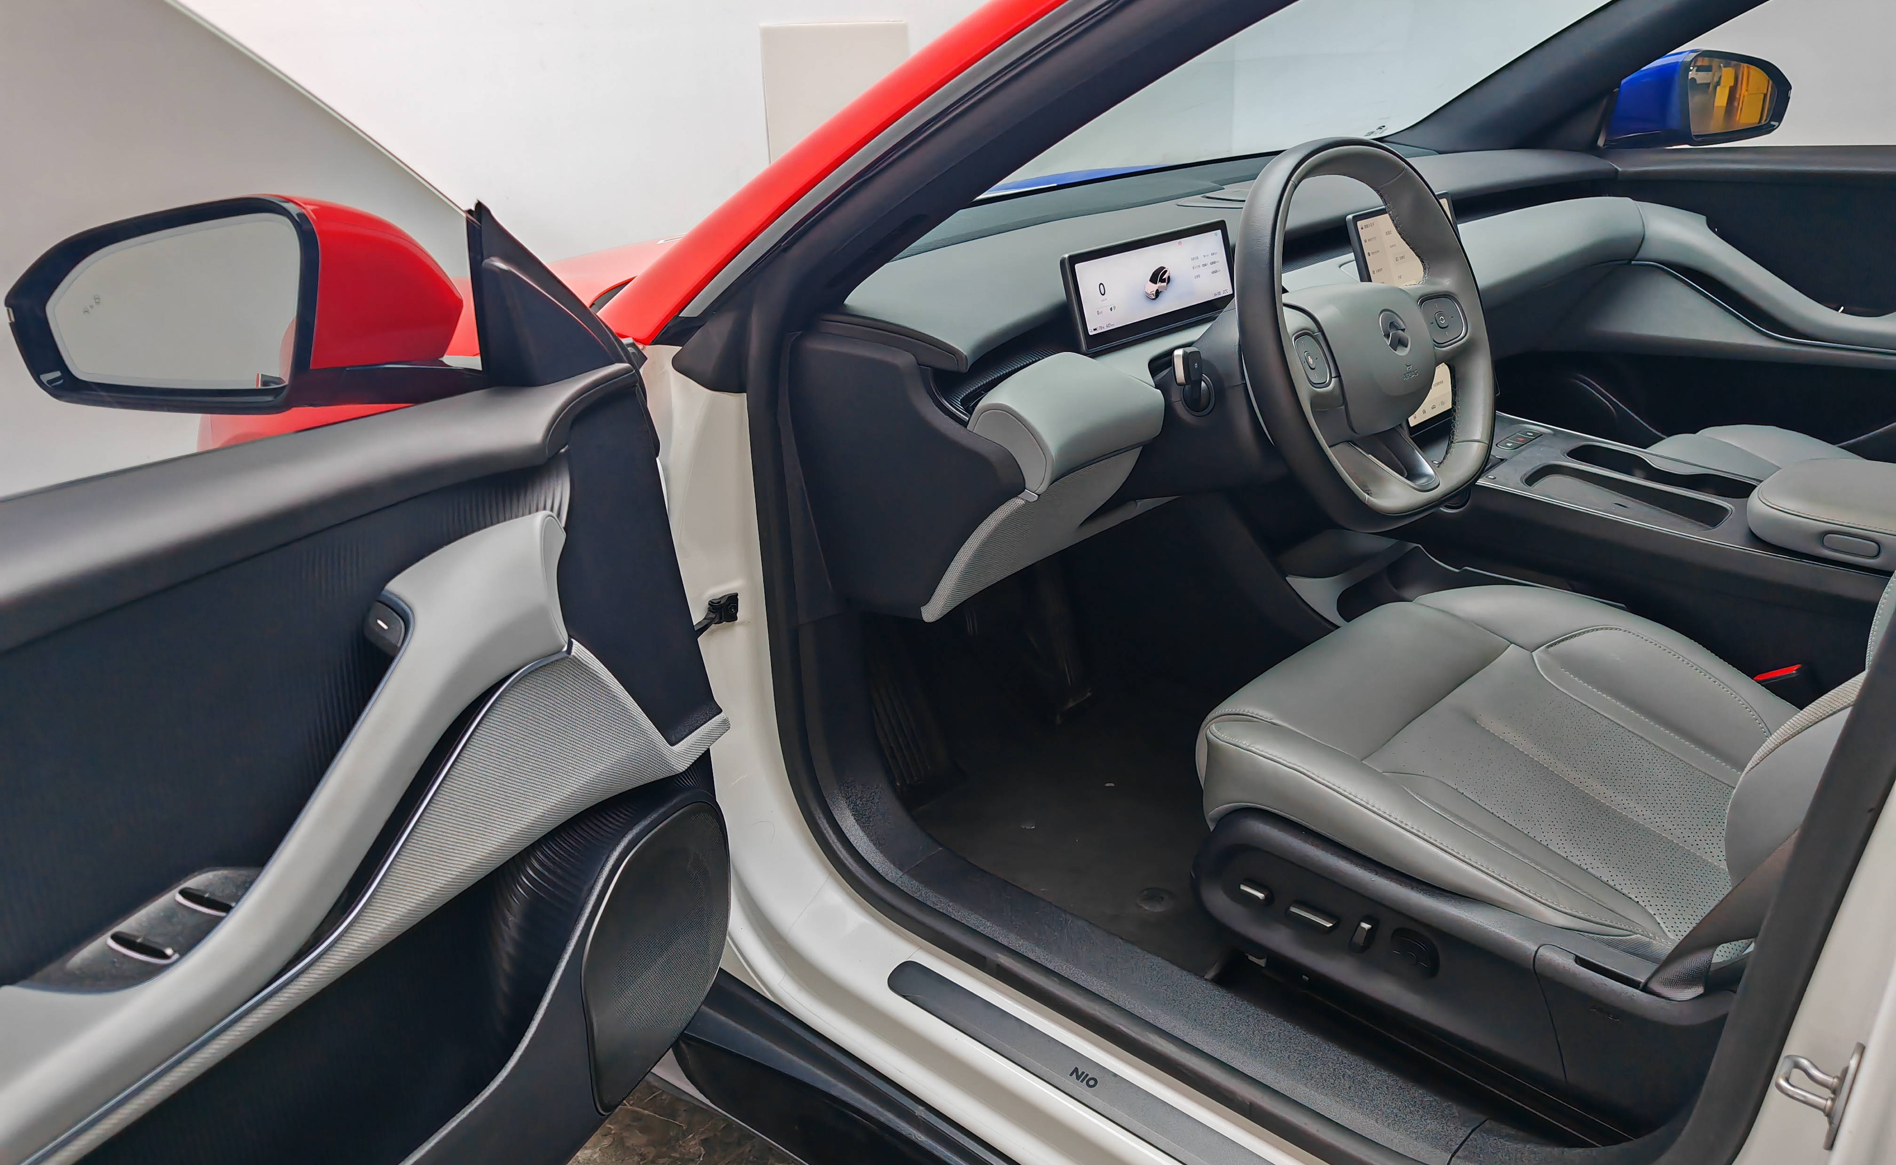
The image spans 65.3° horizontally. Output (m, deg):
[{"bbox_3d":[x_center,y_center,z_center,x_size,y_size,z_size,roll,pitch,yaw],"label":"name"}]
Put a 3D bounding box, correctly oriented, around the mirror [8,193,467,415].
[{"bbox_3d":[-0.514,-0.213,1.081,0.271,0.154,0.161,3,23,11],"label":"mirror"}]

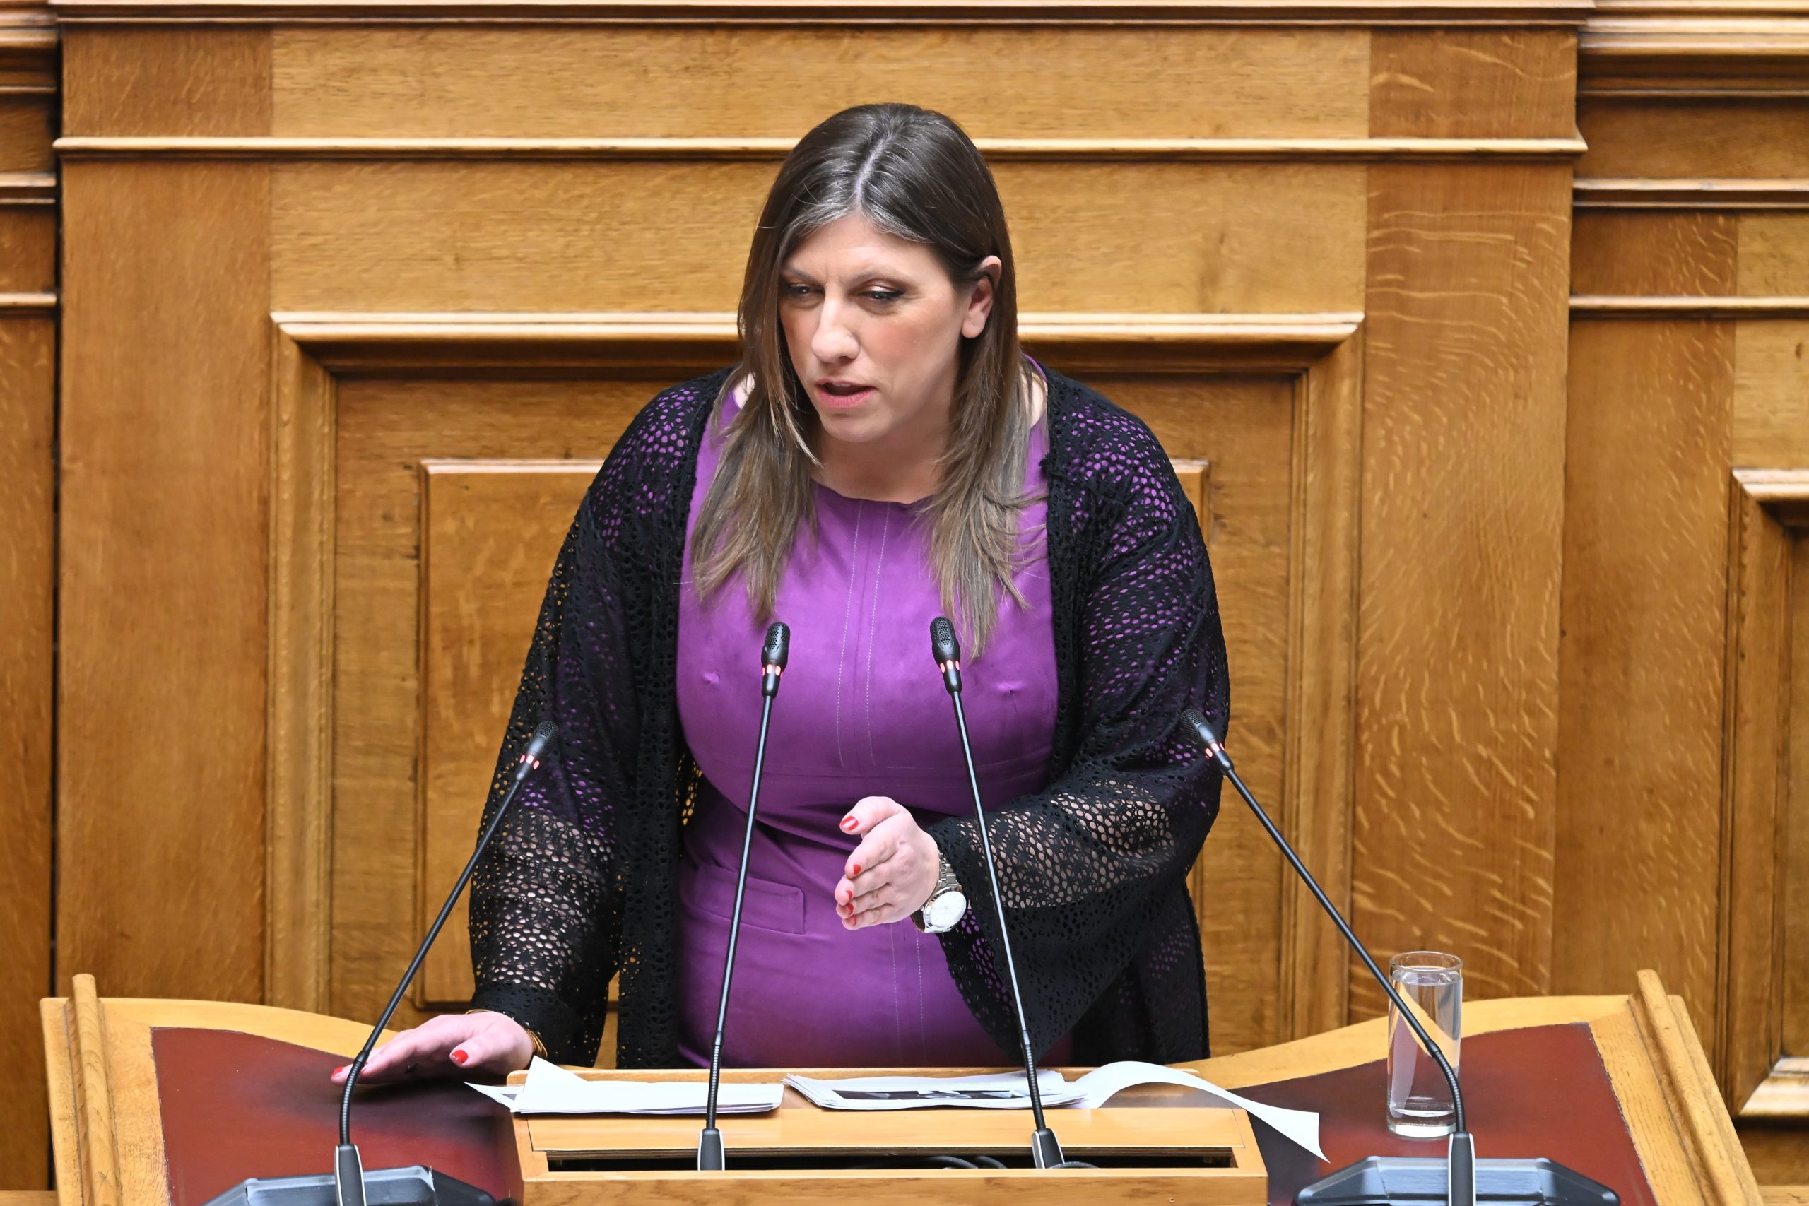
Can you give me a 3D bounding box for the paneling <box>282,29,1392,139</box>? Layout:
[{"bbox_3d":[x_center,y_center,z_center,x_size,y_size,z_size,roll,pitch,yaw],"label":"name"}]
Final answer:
[{"bbox_3d":[-0.066,-0.405,14.776,0.854,0.091,0.030,0,15,-4],"label":"paneling"}]

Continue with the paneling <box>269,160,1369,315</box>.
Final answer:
[{"bbox_3d":[-0.067,-0.286,14.807,0.854,0.124,0.030,0,15,-4],"label":"paneling"}]

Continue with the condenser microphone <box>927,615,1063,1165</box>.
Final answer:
[{"bbox_3d":[0.067,0.210,13.800,0.093,0.385,0.075,0,15,-3],"label":"condenser microphone"}]

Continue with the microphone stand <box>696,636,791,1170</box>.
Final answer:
[{"bbox_3d":[-0.116,0.212,13.800,0.063,0.385,0.075,2,15,3],"label":"microphone stand"}]

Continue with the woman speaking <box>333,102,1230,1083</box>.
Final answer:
[{"bbox_3d":[-0.092,0.470,14.156,0.650,1.700,0.480,2,15,2],"label":"woman speaking"}]

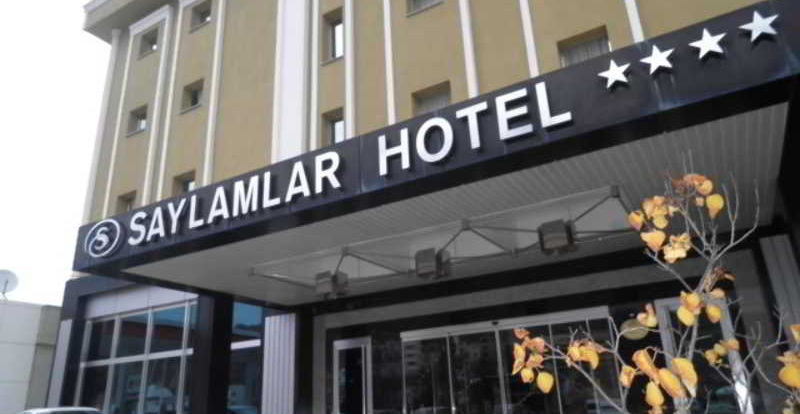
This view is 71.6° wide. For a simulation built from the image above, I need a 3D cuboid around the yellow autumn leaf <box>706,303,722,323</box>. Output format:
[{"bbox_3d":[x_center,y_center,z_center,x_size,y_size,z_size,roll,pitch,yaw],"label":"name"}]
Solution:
[{"bbox_3d":[1.191,0.403,2.100,0.058,0.075,0.035,-13,-23,27],"label":"yellow autumn leaf"}]

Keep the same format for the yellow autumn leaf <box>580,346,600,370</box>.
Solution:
[{"bbox_3d":[0.721,0.570,2.100,0.072,0.085,0.040,-9,-21,17],"label":"yellow autumn leaf"}]

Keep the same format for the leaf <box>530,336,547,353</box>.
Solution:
[{"bbox_3d":[0.487,0.483,1.950,0.056,0.063,0.030,-7,-21,12],"label":"leaf"}]

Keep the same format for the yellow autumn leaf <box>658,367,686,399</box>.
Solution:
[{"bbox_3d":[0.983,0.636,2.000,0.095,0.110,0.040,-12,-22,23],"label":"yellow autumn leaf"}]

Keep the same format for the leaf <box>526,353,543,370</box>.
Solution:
[{"bbox_3d":[0.473,0.543,1.950,0.056,0.056,0.030,-7,-21,12],"label":"leaf"}]

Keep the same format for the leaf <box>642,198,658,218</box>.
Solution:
[{"bbox_3d":[0.881,0.002,1.950,0.056,0.070,0.030,-12,-23,24],"label":"leaf"}]

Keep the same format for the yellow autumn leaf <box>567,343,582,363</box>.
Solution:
[{"bbox_3d":[0.661,0.555,2.100,0.058,0.073,0.040,-8,-21,15],"label":"yellow autumn leaf"}]

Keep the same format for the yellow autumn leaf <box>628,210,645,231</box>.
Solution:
[{"bbox_3d":[0.831,0.048,1.950,0.056,0.077,0.030,-12,-22,22],"label":"yellow autumn leaf"}]

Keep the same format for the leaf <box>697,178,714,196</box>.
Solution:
[{"bbox_3d":[1.074,-0.072,1.950,0.063,0.063,0.030,-14,-24,28],"label":"leaf"}]

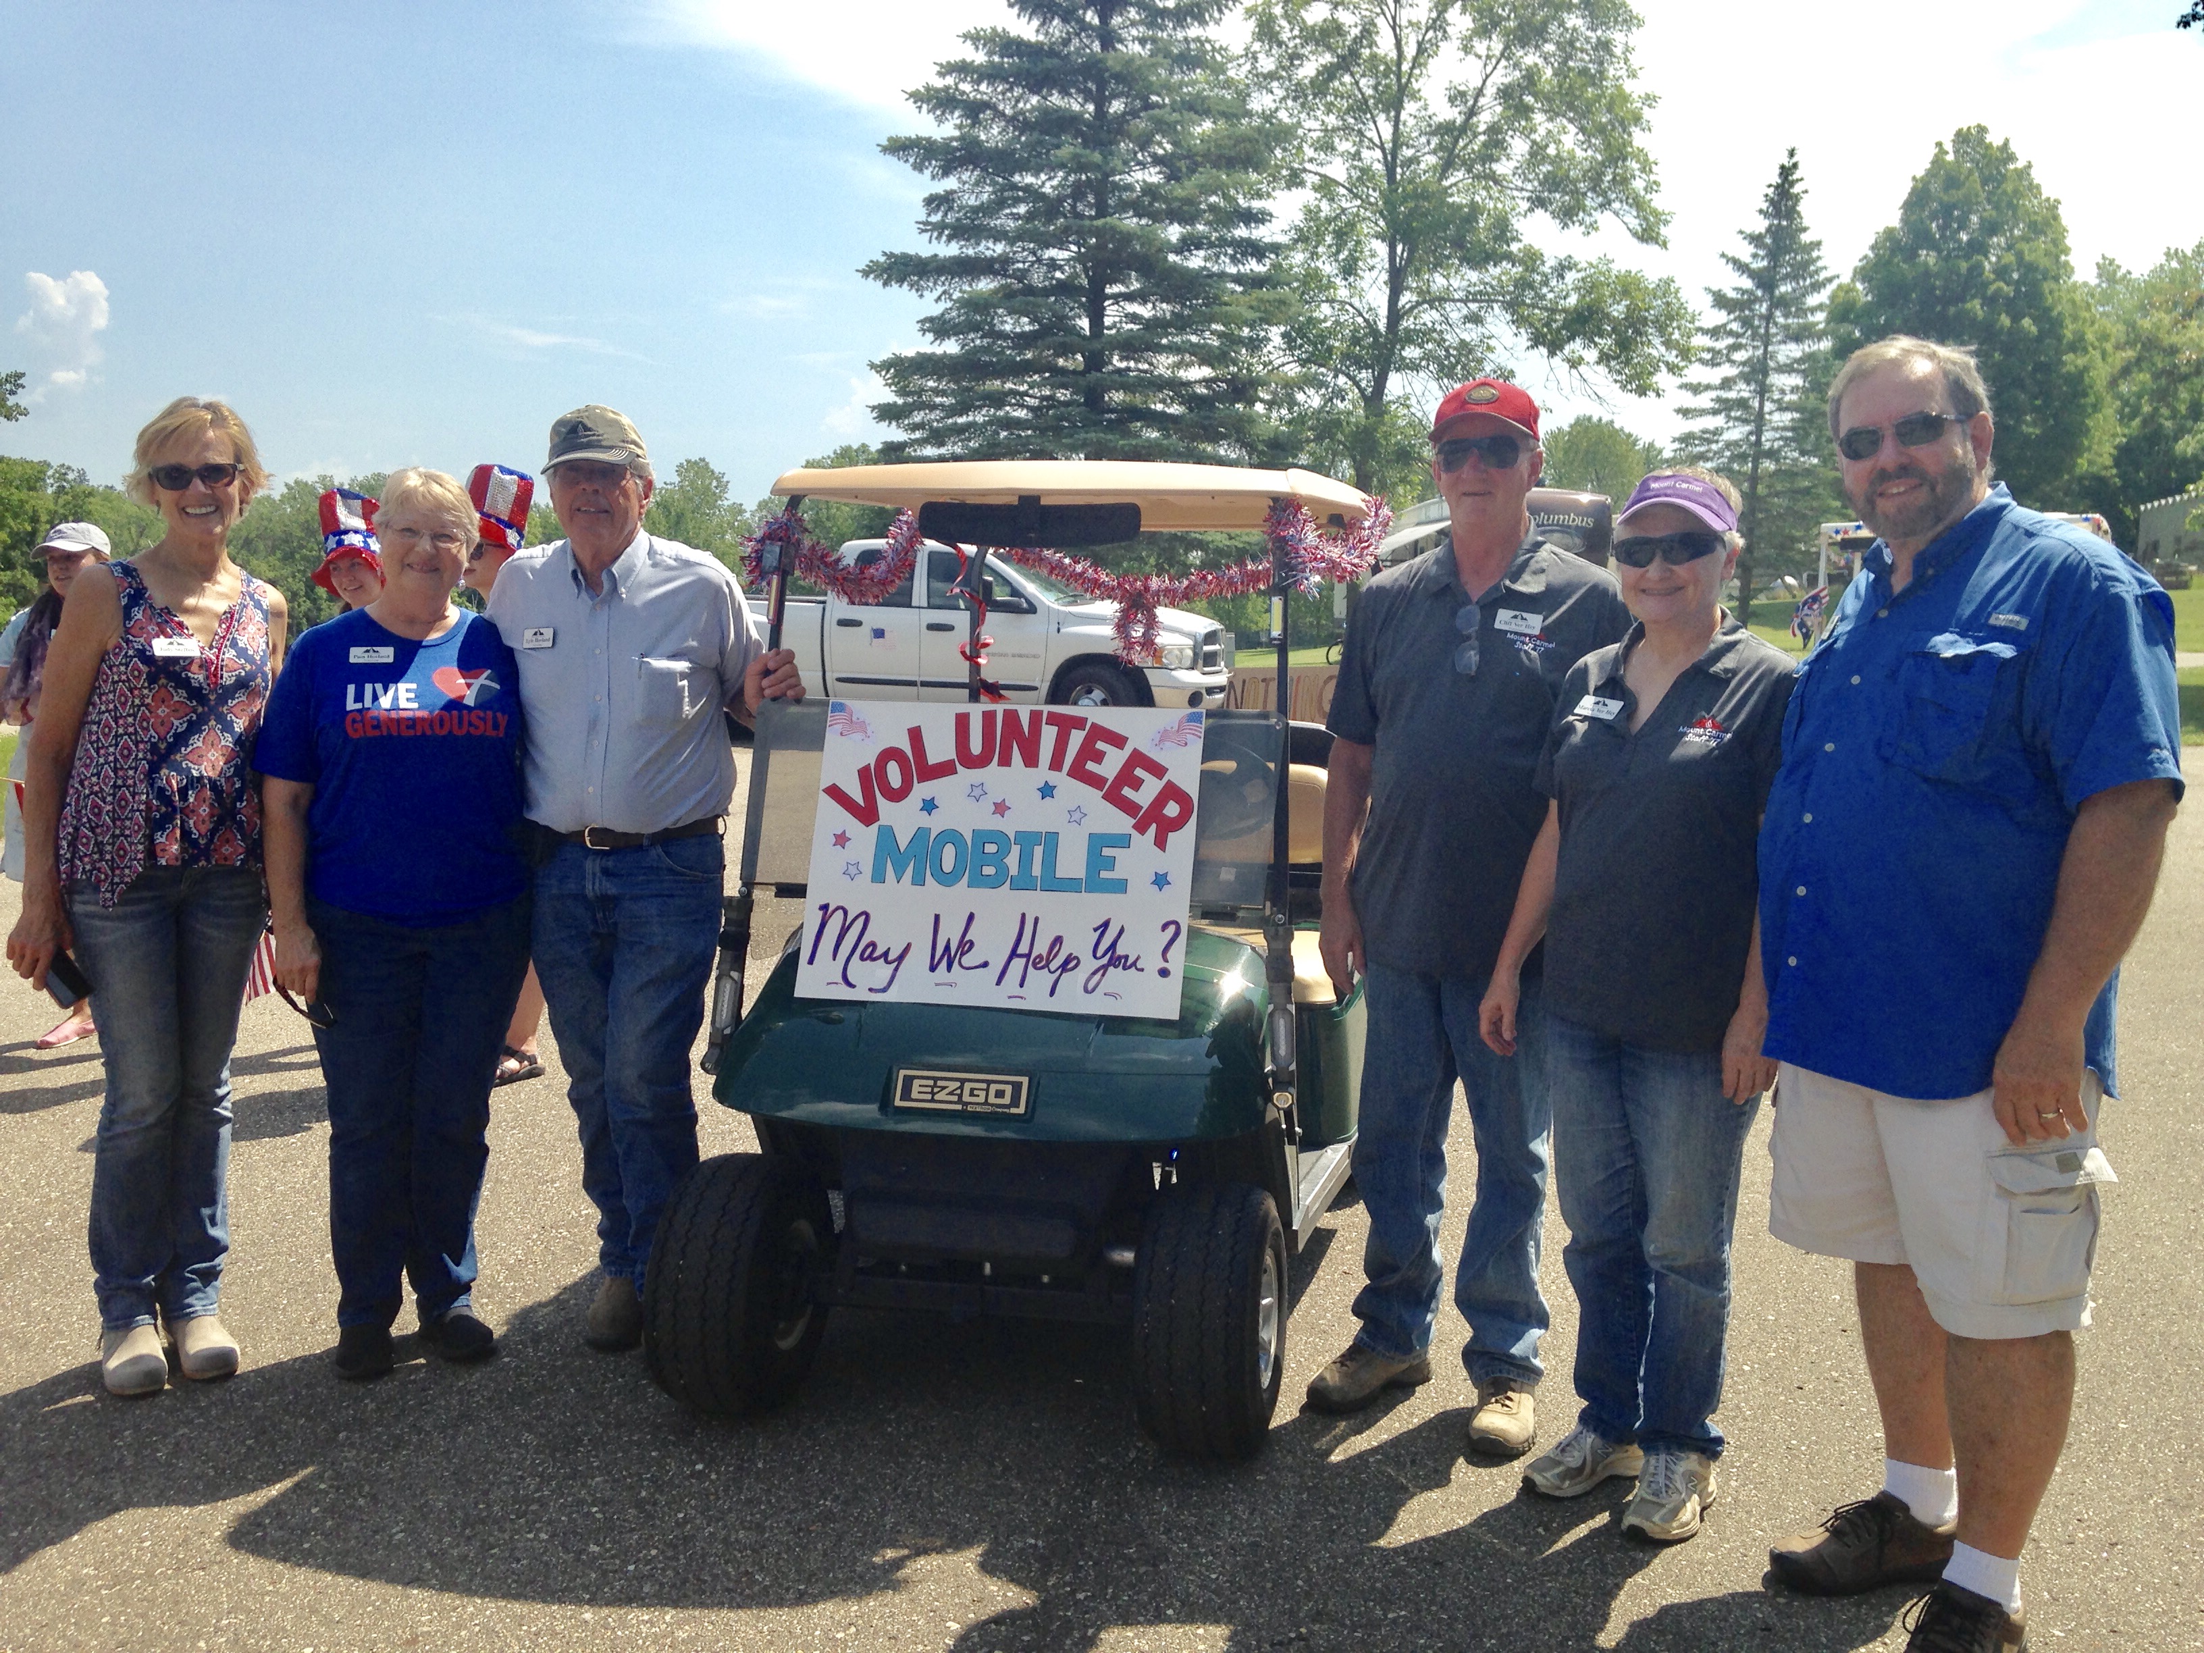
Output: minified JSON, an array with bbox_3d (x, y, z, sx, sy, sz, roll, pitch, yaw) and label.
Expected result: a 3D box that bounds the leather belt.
[{"bbox_3d":[-0.901,0.011,3.960,0.380,0.055,0.280,2,6,6],"label":"leather belt"}]

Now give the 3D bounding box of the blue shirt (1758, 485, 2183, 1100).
[{"bbox_3d":[1.188,-0.049,2.890,0.370,0.780,0.580,-2,7,-30],"label":"blue shirt"}]

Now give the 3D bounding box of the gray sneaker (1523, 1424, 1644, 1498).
[{"bbox_3d":[0.836,1.038,3.527,0.260,0.105,0.100,-4,9,-37],"label":"gray sneaker"}]

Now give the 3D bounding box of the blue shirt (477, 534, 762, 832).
[{"bbox_3d":[-0.895,-0.259,3.880,0.560,0.600,0.310,2,7,8],"label":"blue shirt"}]

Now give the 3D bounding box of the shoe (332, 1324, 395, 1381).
[{"bbox_3d":[-1.346,0.937,3.914,0.100,0.100,0.255,0,7,-12],"label":"shoe"}]

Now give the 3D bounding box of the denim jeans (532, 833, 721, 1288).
[{"bbox_3d":[-0.897,0.465,3.990,0.350,0.960,0.300,2,7,7],"label":"denim jeans"}]

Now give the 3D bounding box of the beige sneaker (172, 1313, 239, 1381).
[{"bbox_3d":[-1.646,0.913,3.840,0.100,0.110,0.260,-2,7,-31],"label":"beige sneaker"}]

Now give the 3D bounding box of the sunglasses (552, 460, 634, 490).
[{"bbox_3d":[-0.914,-0.635,3.800,0.145,0.045,0.150,2,7,4],"label":"sunglasses"}]

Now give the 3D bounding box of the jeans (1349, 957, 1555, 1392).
[{"bbox_3d":[0.619,0.545,3.734,0.380,0.950,0.320,3,7,14],"label":"jeans"}]

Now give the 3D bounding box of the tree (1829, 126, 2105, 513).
[{"bbox_3d":[18.906,-9.934,46.000,6.000,10.400,6.000,2,6,0],"label":"tree"}]

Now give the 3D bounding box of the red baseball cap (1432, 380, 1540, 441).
[{"bbox_3d":[0.644,-0.696,3.530,0.185,0.130,0.260,4,6,18],"label":"red baseball cap"}]

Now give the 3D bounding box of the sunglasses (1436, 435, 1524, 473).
[{"bbox_3d":[0.647,-0.630,3.550,0.150,0.054,0.150,4,7,18],"label":"sunglasses"}]

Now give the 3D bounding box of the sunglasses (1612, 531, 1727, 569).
[{"bbox_3d":[0.875,-0.423,3.220,0.152,0.048,0.150,1,8,33],"label":"sunglasses"}]

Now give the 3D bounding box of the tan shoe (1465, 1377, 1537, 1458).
[{"bbox_3d":[0.714,0.992,3.727,0.110,0.130,0.300,2,6,13],"label":"tan shoe"}]

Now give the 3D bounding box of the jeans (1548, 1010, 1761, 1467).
[{"bbox_3d":[0.870,0.570,3.365,0.380,0.900,0.260,6,7,32],"label":"jeans"}]

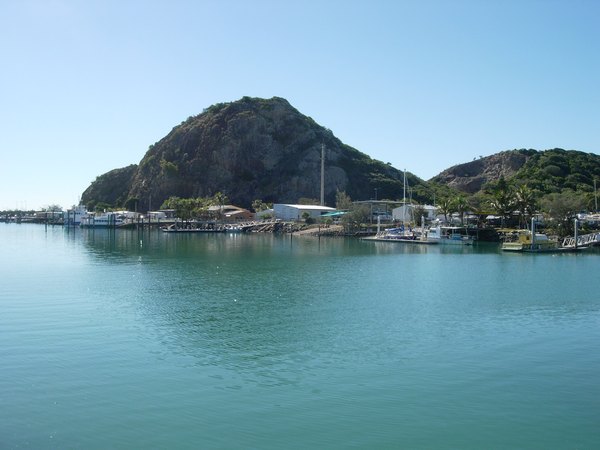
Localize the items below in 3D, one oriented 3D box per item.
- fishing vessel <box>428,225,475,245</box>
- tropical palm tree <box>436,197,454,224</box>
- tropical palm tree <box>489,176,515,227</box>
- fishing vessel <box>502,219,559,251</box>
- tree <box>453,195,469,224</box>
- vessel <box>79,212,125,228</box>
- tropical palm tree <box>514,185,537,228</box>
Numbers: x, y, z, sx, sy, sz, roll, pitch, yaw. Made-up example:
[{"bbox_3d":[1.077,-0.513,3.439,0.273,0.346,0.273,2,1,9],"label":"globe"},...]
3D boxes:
[{"bbox_3d":[31.987,2.125,140.000,10.200,4.200,3.600,0,1,20],"label":"fishing vessel"},{"bbox_3d":[38.877,-3.741,176.000,4.800,7.800,4.800,0,1,0],"label":"tropical palm tree"},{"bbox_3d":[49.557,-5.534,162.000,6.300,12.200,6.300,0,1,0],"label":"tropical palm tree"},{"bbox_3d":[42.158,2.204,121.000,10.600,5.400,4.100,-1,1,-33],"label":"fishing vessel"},{"bbox_3d":[42.884,-4.008,176.000,4.500,8.200,4.500,0,1,0],"label":"tree"},{"bbox_3d":[-84.125,-1.927,282.000,19.500,6.800,5.800,0,1,-4],"label":"vessel"},{"bbox_3d":[54.090,-4.318,158.000,5.600,10.800,5.600,0,1,0],"label":"tropical palm tree"}]

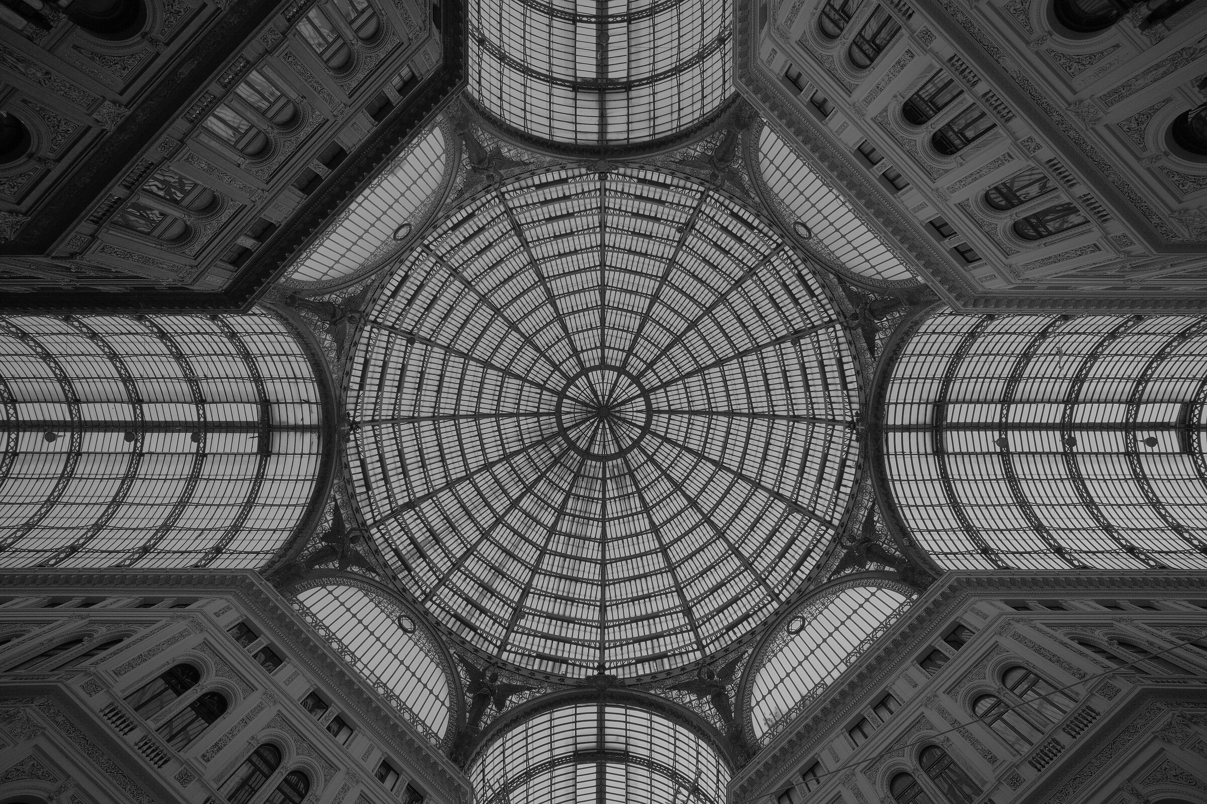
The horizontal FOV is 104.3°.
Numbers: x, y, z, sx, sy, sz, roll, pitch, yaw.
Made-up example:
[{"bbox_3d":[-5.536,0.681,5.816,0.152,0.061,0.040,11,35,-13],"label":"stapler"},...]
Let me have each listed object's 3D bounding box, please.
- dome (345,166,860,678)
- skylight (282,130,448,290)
[{"bbox_3d":[0.059,1.533,44.706,38.448,20.160,38.448,0,-88,0],"label":"dome"},{"bbox_3d":[-13.345,-11.352,29.073,12.700,6.500,0.300,-45,-89,1],"label":"skylight"}]

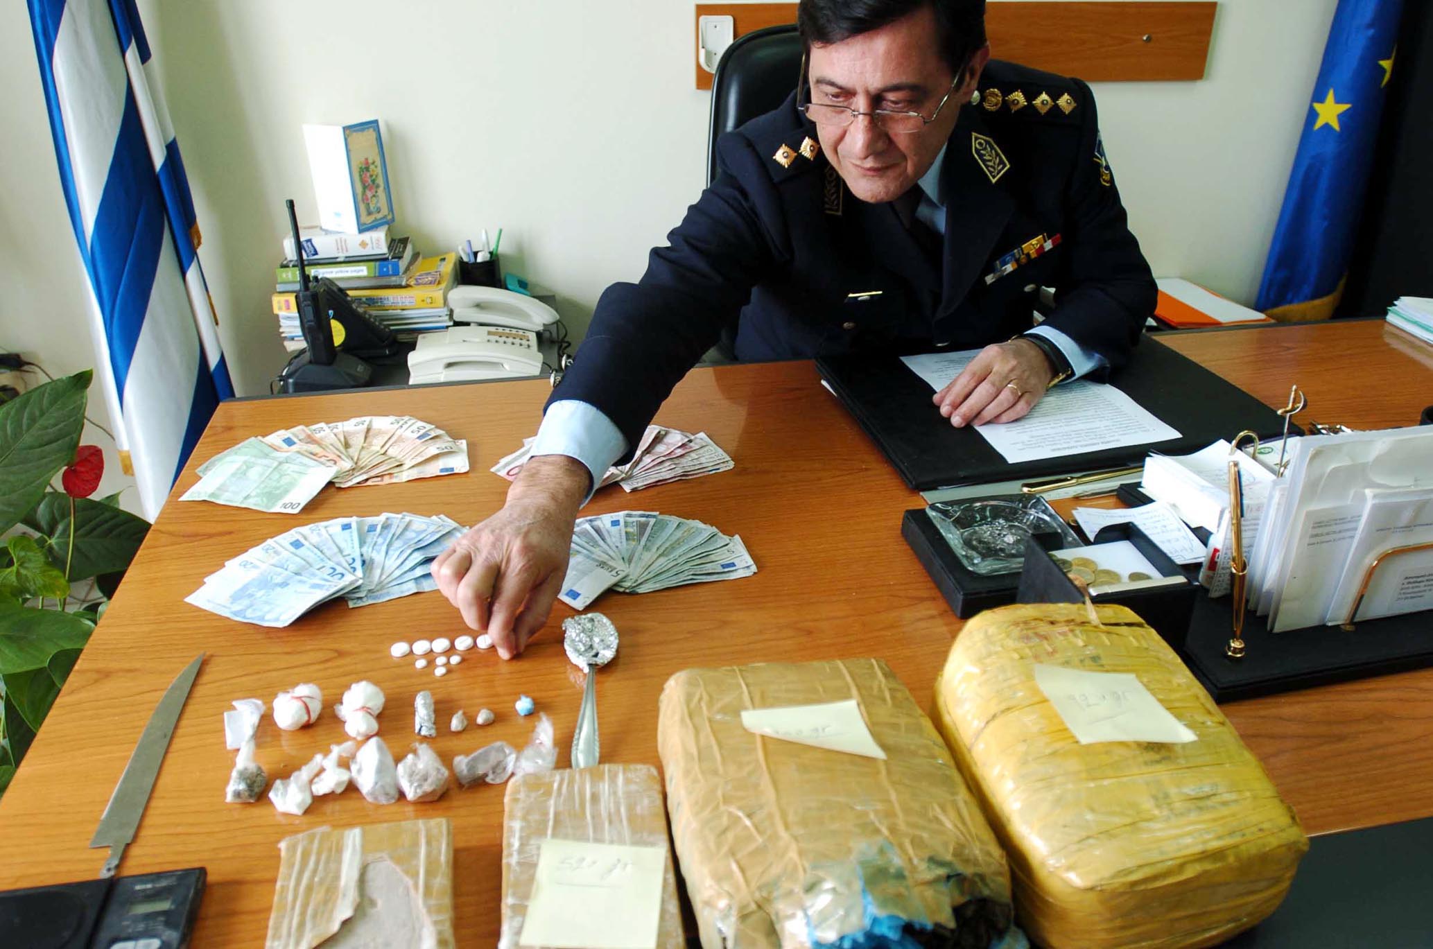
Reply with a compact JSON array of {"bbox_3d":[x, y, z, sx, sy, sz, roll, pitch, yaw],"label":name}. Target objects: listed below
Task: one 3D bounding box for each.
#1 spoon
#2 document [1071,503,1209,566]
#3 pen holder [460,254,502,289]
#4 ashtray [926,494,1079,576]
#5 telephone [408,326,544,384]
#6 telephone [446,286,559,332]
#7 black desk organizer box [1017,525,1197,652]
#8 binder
[{"bbox_3d":[-0.100,0.168,0.769,0.046,0.021,0.186,-3,30,-4],"label":"spoon"},{"bbox_3d":[0.385,0.052,0.908,0.092,0.014,0.098,-2,30,-3],"label":"document"},{"bbox_3d":[-0.435,-0.353,1.858,0.076,0.100,0.076,-5,30,-8],"label":"pen holder"},{"bbox_3d":[0.263,0.054,0.898,0.105,0.029,0.103,-4,30,-7],"label":"ashtray"},{"bbox_3d":[-0.380,-0.191,1.602,0.206,0.070,0.152,-4,30,-6],"label":"telephone"},{"bbox_3d":[-0.379,-0.292,1.773,0.207,0.078,0.105,5,30,9],"label":"telephone"},{"bbox_3d":[0.306,0.099,0.792,0.090,0.077,0.092,-5,30,-10],"label":"black desk organizer box"},{"bbox_3d":[0.398,-0.094,1.226,0.468,0.017,0.340,-6,30,-10],"label":"binder"}]

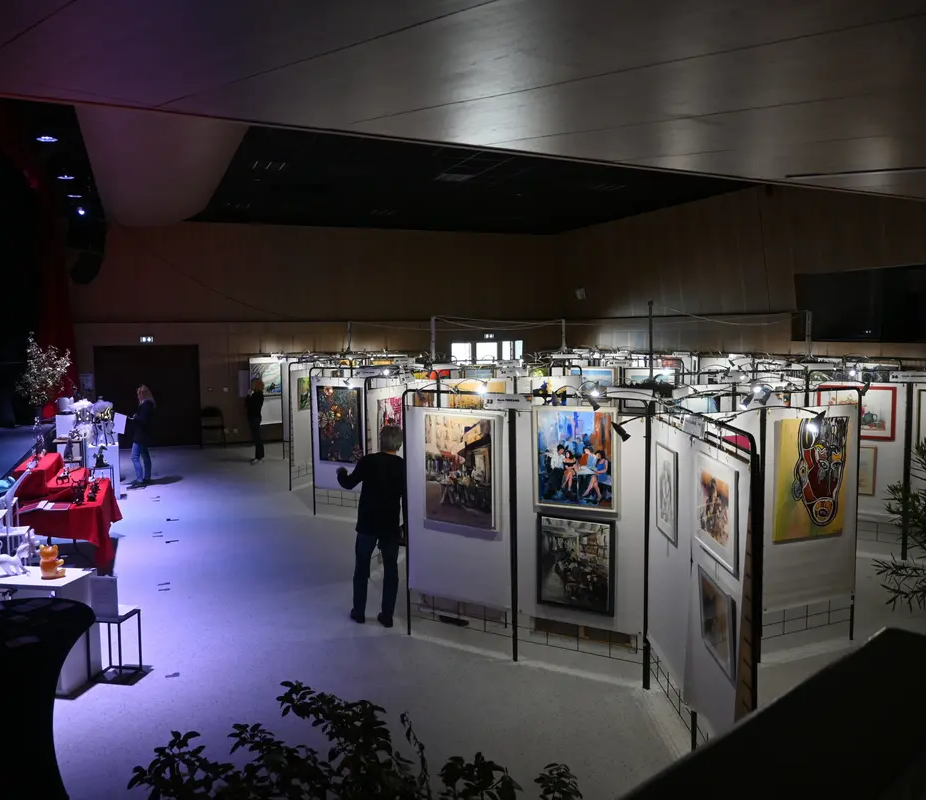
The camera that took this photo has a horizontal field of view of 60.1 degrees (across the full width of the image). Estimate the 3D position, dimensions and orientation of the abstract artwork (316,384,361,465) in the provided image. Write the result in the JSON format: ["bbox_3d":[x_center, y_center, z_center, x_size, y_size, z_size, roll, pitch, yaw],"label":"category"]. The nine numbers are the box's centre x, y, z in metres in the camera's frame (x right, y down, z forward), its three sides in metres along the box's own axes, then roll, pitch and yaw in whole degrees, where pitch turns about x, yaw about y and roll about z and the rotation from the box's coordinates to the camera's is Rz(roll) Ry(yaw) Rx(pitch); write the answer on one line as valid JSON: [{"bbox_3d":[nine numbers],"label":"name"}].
[{"bbox_3d":[-1.614,0.326,10.525,0.728,0.983,0.040,2,6,31],"label":"abstract artwork"}]

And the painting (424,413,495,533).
[{"bbox_3d":[-0.020,0.535,6.108,0.636,0.849,0.040,2,6,31],"label":"painting"}]

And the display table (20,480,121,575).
[{"bbox_3d":[-4.249,1.389,8.671,0.800,0.760,1.760,-2,5,-21],"label":"display table"}]

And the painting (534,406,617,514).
[{"bbox_3d":[0.788,0.409,5.606,0.627,0.710,0.040,2,6,31],"label":"painting"}]

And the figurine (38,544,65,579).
[{"bbox_3d":[-2.894,1.136,5.628,0.140,0.230,0.170,2,5,28],"label":"figurine"}]

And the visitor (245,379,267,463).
[{"bbox_3d":[-4.007,0.391,15.505,0.420,1.618,0.460,-2,5,-18],"label":"visitor"}]

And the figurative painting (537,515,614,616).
[{"bbox_3d":[0.800,1.160,5.665,0.584,0.671,0.040,2,6,31],"label":"figurative painting"}]

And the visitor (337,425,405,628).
[{"bbox_3d":[-0.776,1.051,6.805,0.600,1.686,0.420,-2,5,-17],"label":"visitor"}]

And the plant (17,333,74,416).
[{"bbox_3d":[-7.228,-0.383,13.738,0.960,1.565,0.820,-3,5,-28],"label":"plant"}]

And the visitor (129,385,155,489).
[{"bbox_3d":[-5.299,0.575,13.140,0.430,1.663,0.460,-2,5,-20],"label":"visitor"}]

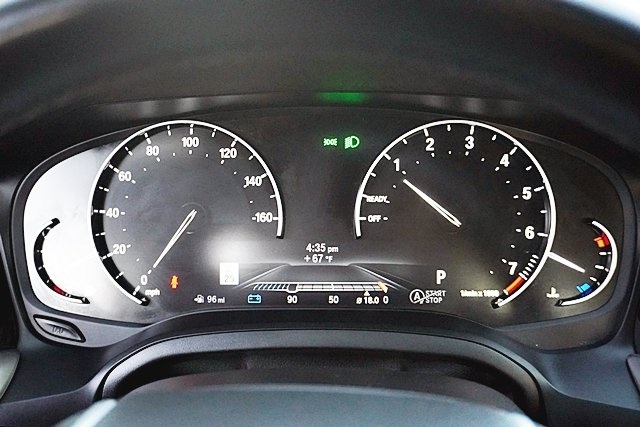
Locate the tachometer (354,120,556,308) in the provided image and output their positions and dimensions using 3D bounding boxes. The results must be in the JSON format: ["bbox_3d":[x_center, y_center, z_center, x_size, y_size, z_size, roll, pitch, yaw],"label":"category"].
[{"bbox_3d":[0.073,0.001,0.374,0.107,0.101,0.018,0,5,3],"label":"tachometer"}]

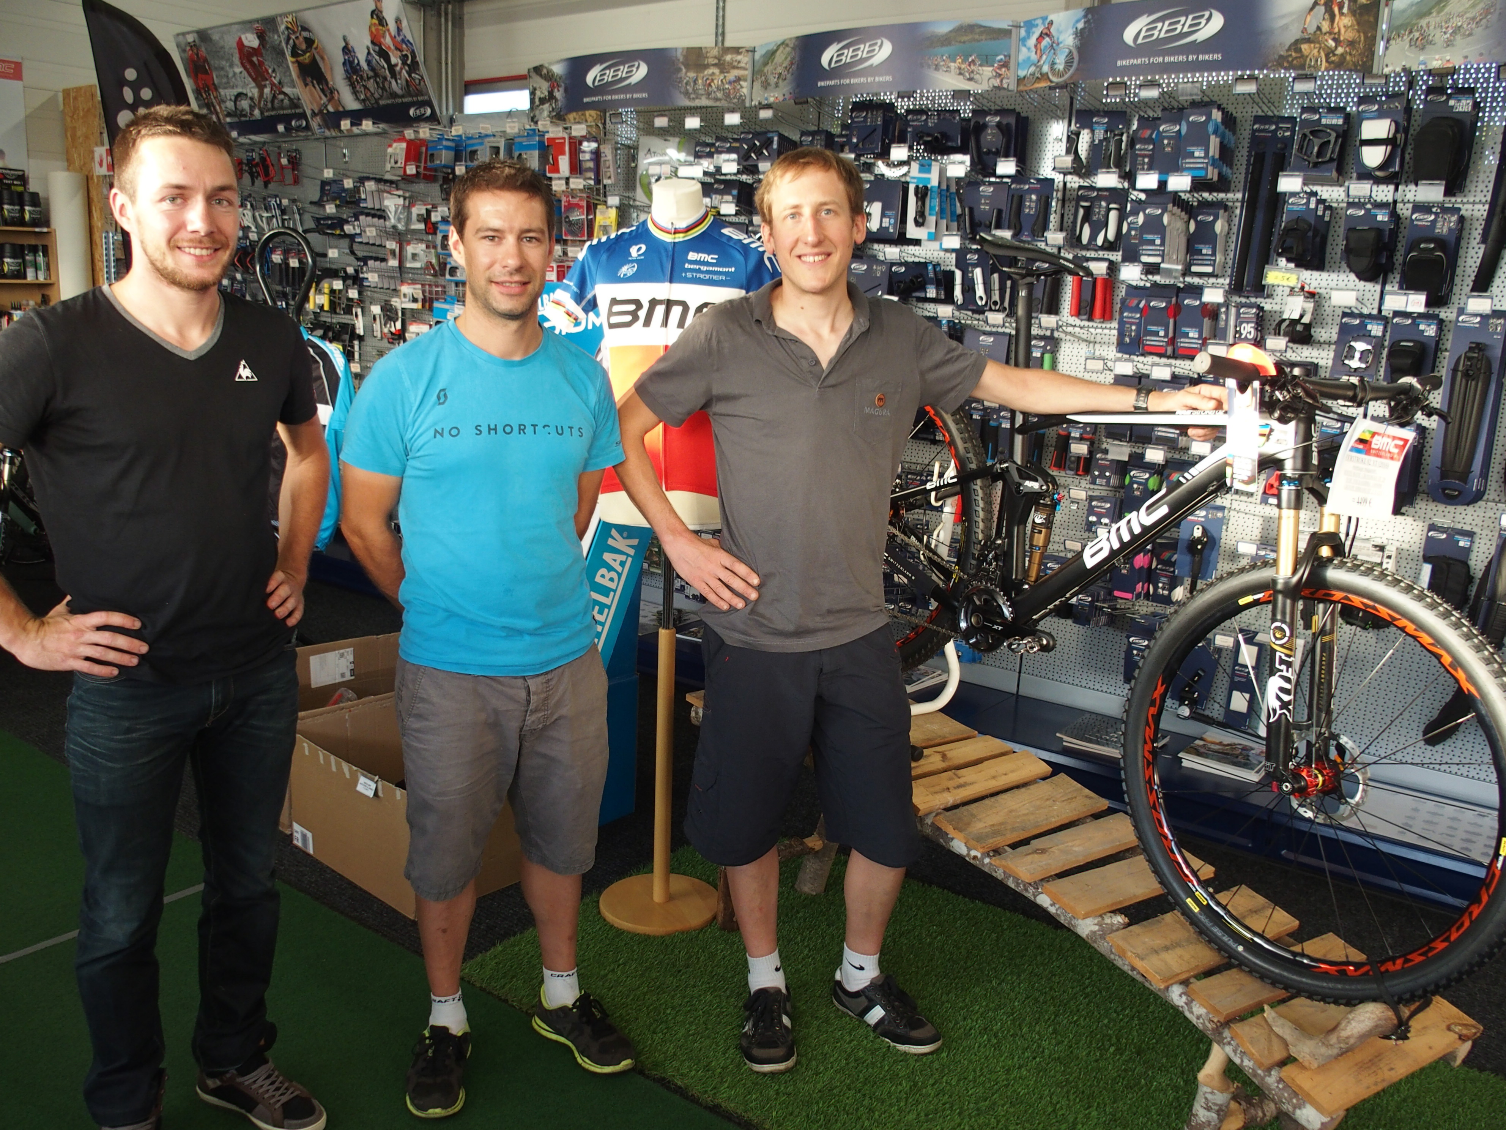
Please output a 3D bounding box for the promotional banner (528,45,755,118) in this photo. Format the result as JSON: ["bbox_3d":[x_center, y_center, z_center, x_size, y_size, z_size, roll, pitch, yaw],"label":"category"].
[{"bbox_3d":[-0.461,-1.772,4.446,0.980,0.195,0.130,11,16,33],"label":"promotional banner"}]

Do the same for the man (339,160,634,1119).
[{"bbox_3d":[-0.512,0.155,2.341,0.540,1.776,0.400,-4,15,-25],"label":"man"}]

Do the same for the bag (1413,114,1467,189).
[{"bbox_3d":[1.812,-1.090,3.211,0.115,0.180,0.090,11,16,33],"label":"bag"}]

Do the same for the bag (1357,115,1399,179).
[{"bbox_3d":[1.692,-1.133,3.299,0.085,0.140,0.070,11,16,33],"label":"bag"}]

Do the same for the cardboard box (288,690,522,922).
[{"bbox_3d":[-0.917,0.637,3.345,0.590,0.345,0.400,14,18,41],"label":"cardboard box"}]

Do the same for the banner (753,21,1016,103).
[{"bbox_3d":[0.355,-1.607,3.890,0.980,0.195,0.130,11,16,33],"label":"banner"}]

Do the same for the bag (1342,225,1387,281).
[{"bbox_3d":[1.682,-0.853,3.351,0.095,0.145,0.080,11,16,33],"label":"bag"}]

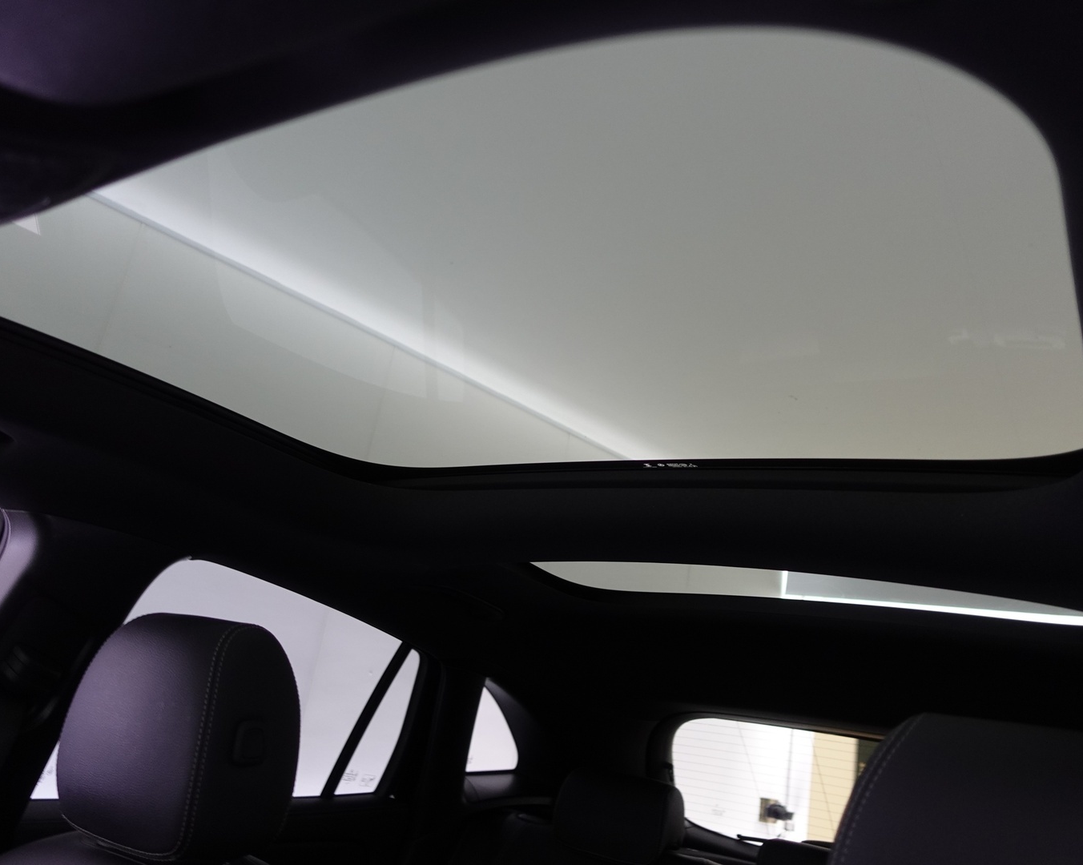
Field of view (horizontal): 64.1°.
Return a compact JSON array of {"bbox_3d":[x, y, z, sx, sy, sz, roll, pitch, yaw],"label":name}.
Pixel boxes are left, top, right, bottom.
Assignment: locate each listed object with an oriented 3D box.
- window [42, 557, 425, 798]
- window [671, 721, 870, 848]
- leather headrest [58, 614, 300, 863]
[{"bbox_3d":[-0.392,0.400,1.316,0.060,0.330,0.620,23,-5,39],"label":"window"},{"bbox_3d":[0.717,0.780,1.778,0.960,0.330,0.080,-2,13,35],"label":"window"},{"bbox_3d":[-0.371,0.298,0.885,0.265,0.210,0.125,-2,-21,35],"label":"leather headrest"}]

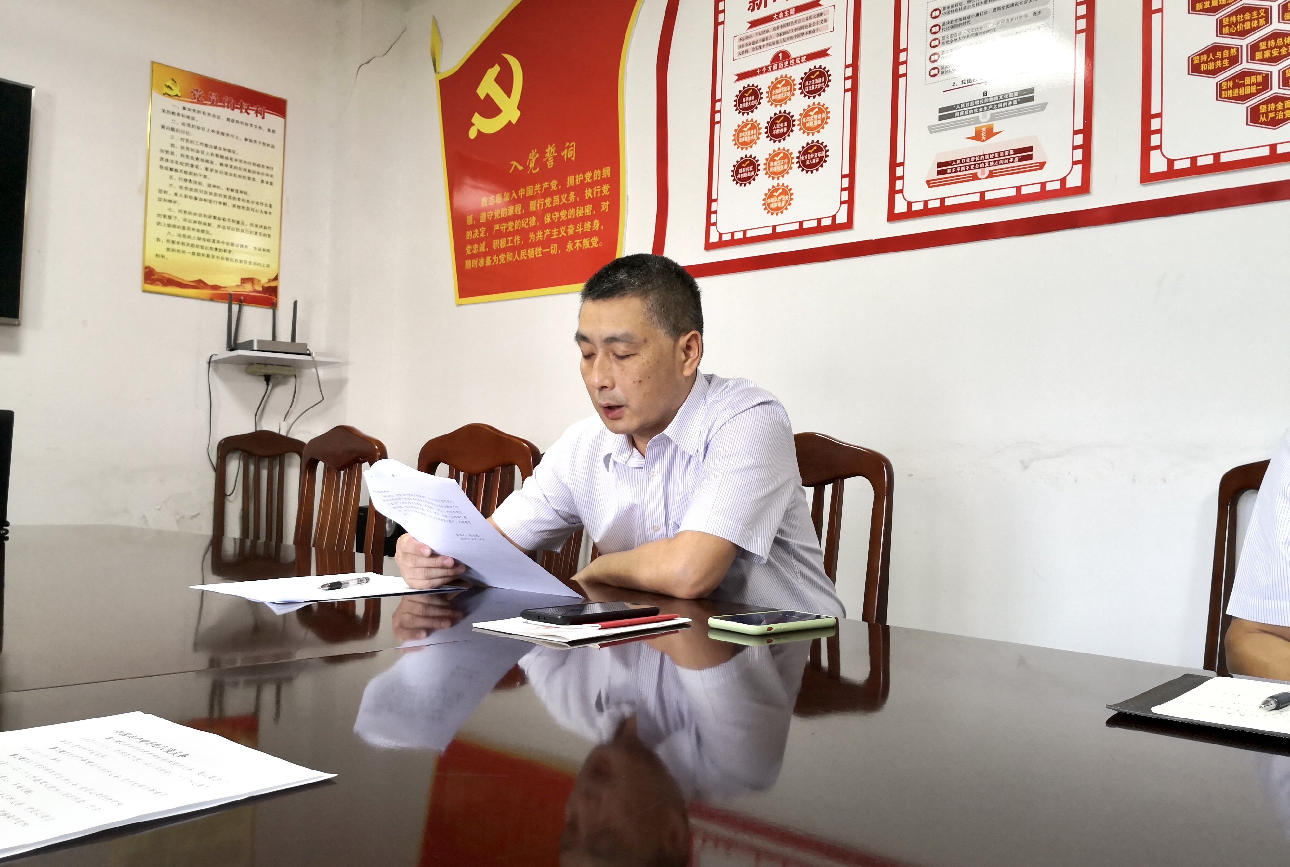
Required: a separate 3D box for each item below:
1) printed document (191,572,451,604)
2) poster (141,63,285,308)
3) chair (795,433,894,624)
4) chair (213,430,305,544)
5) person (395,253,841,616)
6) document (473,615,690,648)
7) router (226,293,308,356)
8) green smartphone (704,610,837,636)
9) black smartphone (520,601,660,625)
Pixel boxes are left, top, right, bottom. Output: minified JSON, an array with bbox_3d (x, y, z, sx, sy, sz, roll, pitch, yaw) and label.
[{"bbox_3d":[-0.440,0.215,1.417,0.235,0.006,0.300,0,-3,39],"label":"printed document"},{"bbox_3d":[-1.405,-0.798,3.316,0.012,0.728,0.458,0,-3,41],"label":"poster"},{"bbox_3d":[0.168,0.492,1.705,0.400,1.010,0.470,0,-3,38],"label":"chair"},{"bbox_3d":[-1.138,0.503,3.142,0.400,1.010,0.470,4,-3,-42],"label":"chair"},{"bbox_3d":[0.011,0.357,1.578,0.489,1.262,0.679,0,-3,41],"label":"person"},{"bbox_3d":[-0.067,0.215,1.149,0.137,0.010,0.203,0,-3,38],"label":"document"},{"bbox_3d":[-1.223,-0.355,3.305,0.125,0.190,0.200,0,-3,41],"label":"router"},{"bbox_3d":[0.151,0.223,1.189,0.152,0.011,0.078,3,-3,-40],"label":"green smartphone"},{"bbox_3d":[-0.061,0.206,1.158,0.154,0.009,0.076,4,-3,-44],"label":"black smartphone"}]

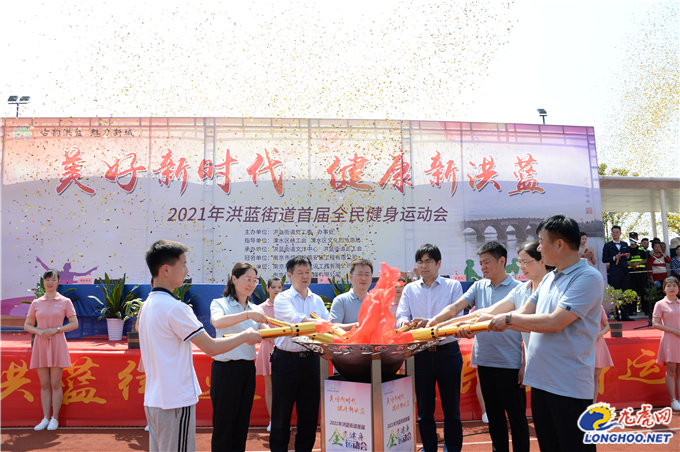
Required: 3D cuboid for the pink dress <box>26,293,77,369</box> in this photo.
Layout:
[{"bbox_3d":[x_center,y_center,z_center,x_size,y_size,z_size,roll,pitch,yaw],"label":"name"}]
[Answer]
[{"bbox_3d":[-3.145,1.136,5.761,0.520,0.827,0.280,2,-7,-17],"label":"pink dress"}]

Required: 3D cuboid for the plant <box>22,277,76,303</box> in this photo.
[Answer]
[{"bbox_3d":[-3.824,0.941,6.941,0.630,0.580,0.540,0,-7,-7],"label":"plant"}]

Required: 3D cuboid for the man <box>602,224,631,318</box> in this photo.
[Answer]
[{"bbox_3d":[5.295,0.886,10.060,0.520,1.782,0.380,-1,-7,5],"label":"man"}]

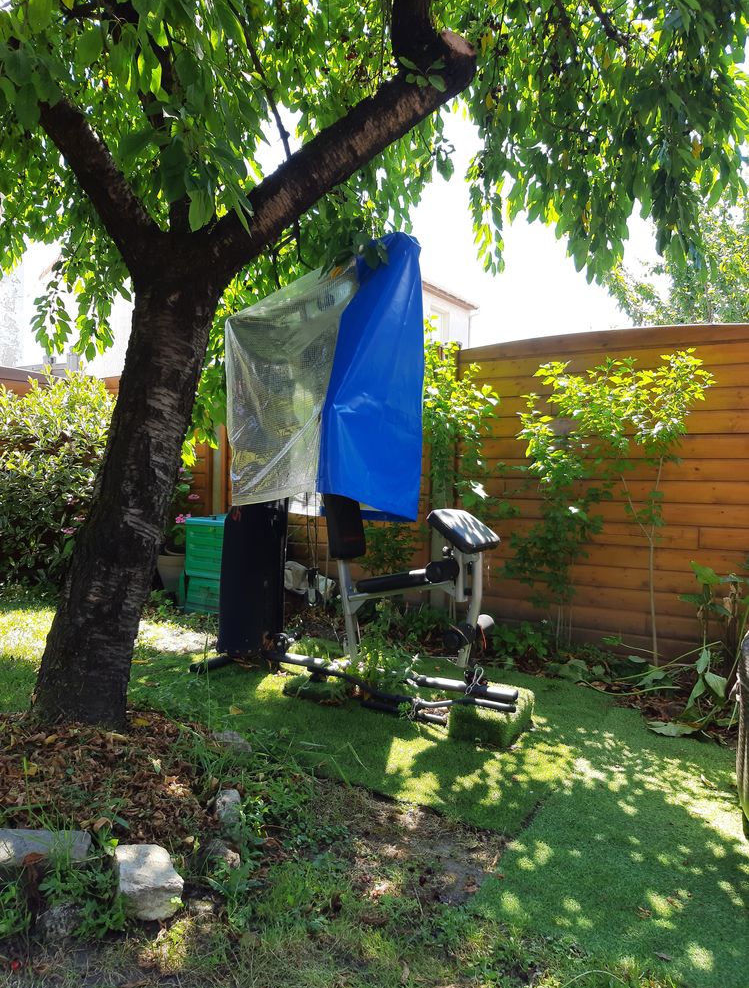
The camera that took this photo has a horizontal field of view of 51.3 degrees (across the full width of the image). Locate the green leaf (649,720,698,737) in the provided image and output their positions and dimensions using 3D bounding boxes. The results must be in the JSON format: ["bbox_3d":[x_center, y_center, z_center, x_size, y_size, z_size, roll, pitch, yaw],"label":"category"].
[{"bbox_3d":[1.246,0.978,3.250,0.210,0.045,0.140,1,3,11],"label":"green leaf"}]

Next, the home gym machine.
[{"bbox_3d":[-0.060,-0.149,3.757,1.580,2.120,0.860,1,3,29],"label":"home gym machine"}]

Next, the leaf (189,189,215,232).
[{"bbox_3d":[-0.455,-0.748,2.050,0.066,0.110,0.035,0,2,0],"label":"leaf"}]

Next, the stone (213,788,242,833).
[{"bbox_3d":[-0.424,0.913,2.250,0.095,0.095,0.120,0,2,0],"label":"stone"}]

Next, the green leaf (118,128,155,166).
[{"bbox_3d":[-0.611,-0.889,2.000,0.065,0.120,0.040,44,0,0],"label":"green leaf"}]

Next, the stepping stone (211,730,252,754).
[{"bbox_3d":[-0.559,0.976,3.050,0.170,0.080,0.130,0,3,0],"label":"stepping stone"}]

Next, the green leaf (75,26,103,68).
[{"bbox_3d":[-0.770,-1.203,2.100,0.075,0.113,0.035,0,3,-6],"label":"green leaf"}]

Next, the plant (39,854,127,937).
[{"bbox_3d":[-0.697,0.958,1.860,0.205,0.145,0.160,0,2,0],"label":"plant"}]

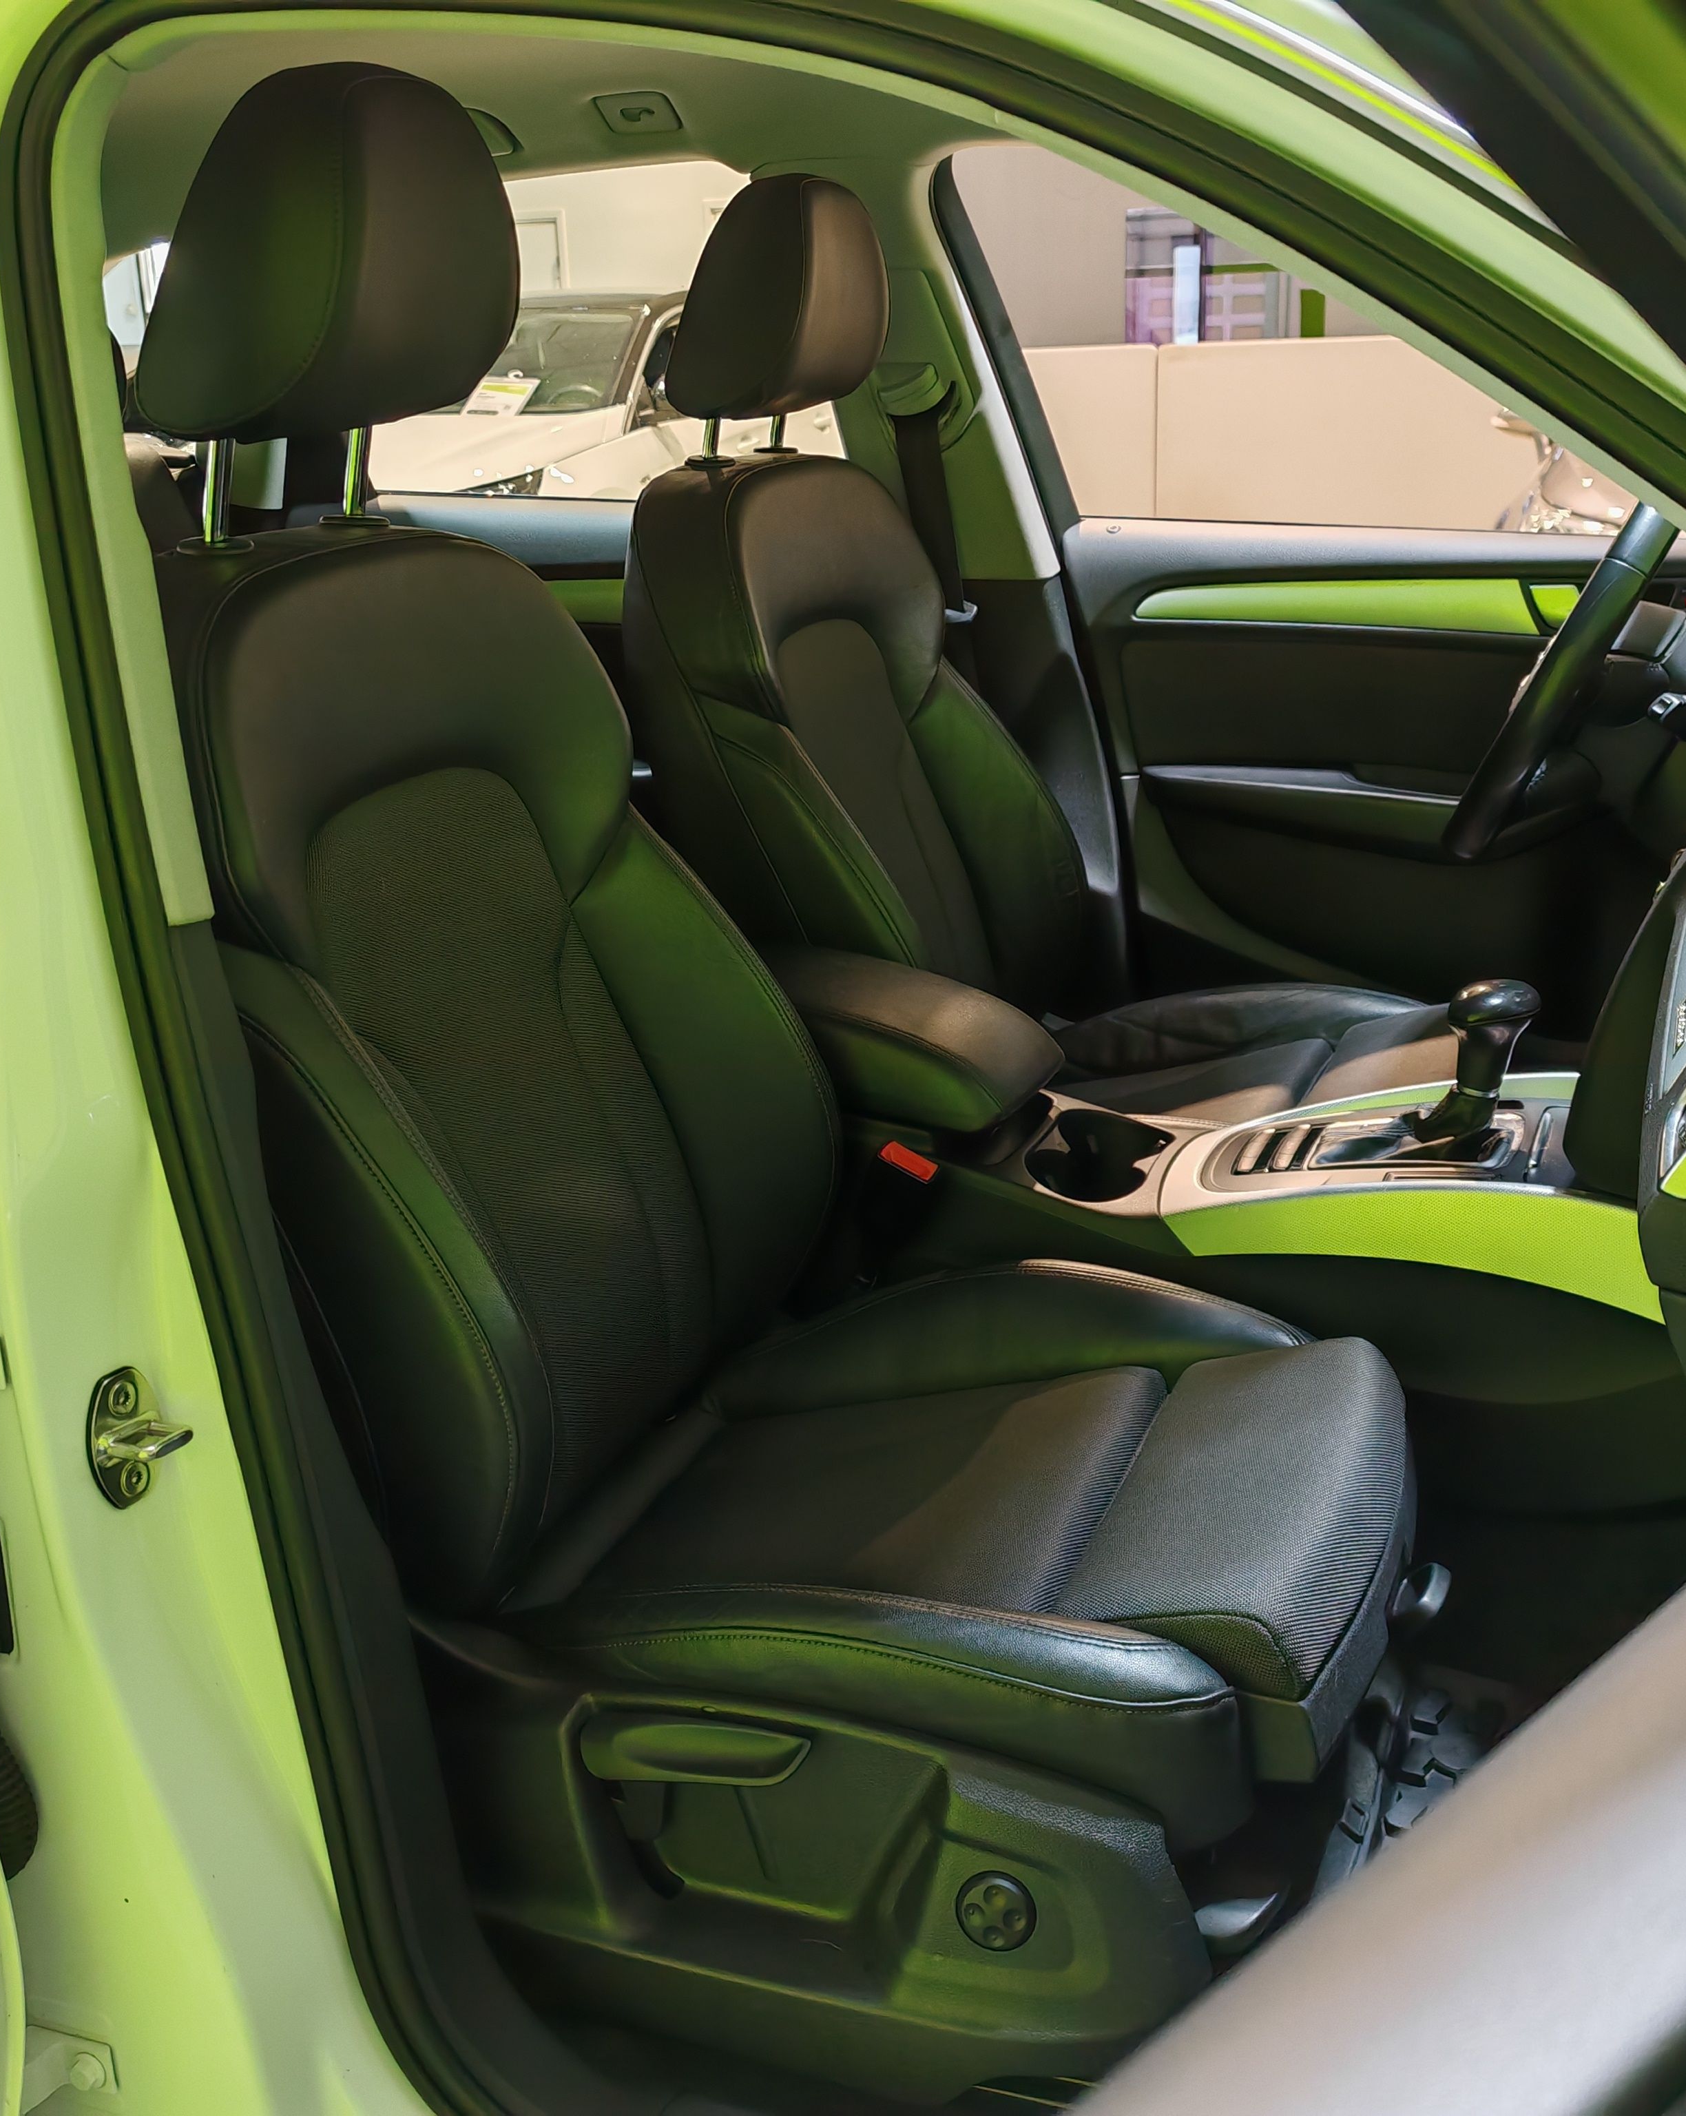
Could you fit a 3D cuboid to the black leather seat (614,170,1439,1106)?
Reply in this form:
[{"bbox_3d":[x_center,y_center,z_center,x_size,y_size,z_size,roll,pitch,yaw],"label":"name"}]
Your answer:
[{"bbox_3d":[0.232,-0.240,2.044,0.800,1.120,0.550,6,20,20],"label":"black leather seat"}]

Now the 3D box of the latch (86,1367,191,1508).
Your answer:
[{"bbox_3d":[-0.336,0.182,1.054,0.034,0.064,0.040,9,21,30],"label":"latch"}]

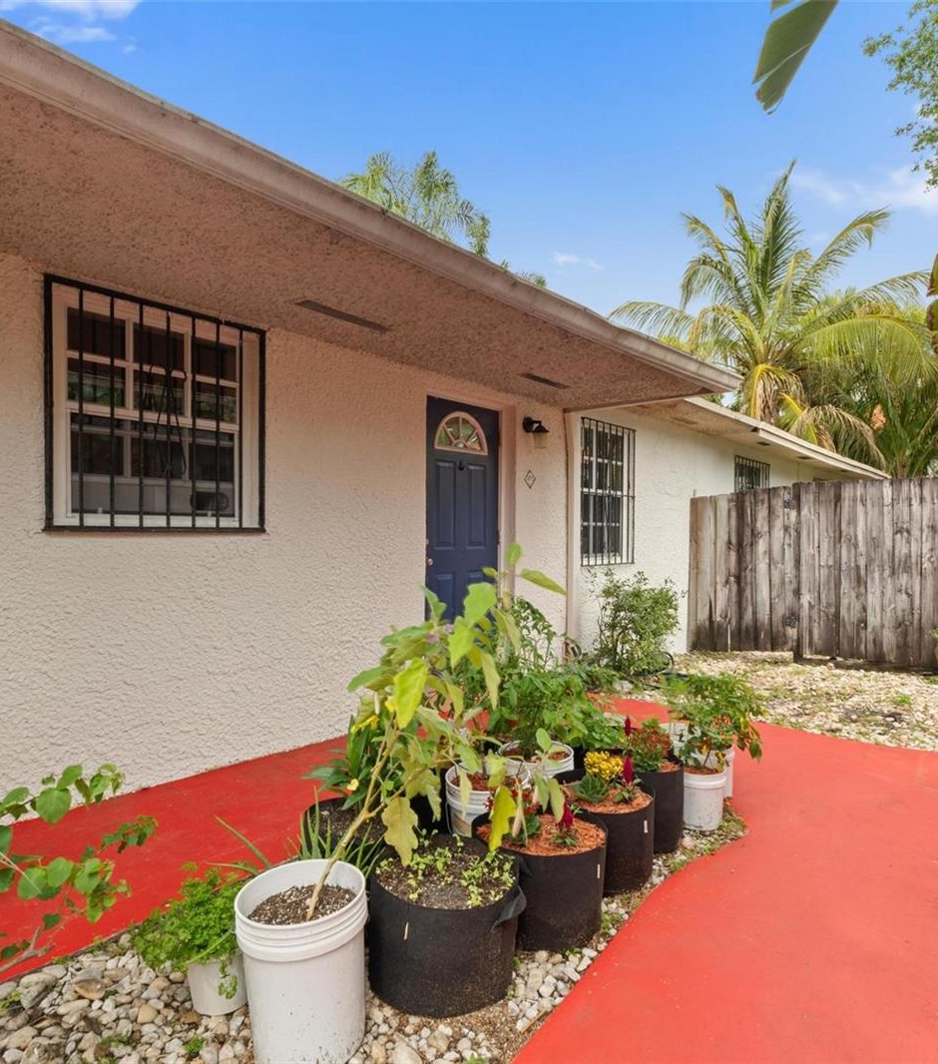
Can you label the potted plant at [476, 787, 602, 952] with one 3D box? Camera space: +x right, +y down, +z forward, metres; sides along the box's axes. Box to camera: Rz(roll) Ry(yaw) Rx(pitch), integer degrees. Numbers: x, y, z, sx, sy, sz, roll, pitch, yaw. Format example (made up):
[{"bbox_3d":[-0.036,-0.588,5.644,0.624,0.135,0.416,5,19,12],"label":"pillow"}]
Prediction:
[{"bbox_3d":[0.235,1.010,2.130,0.420,0.440,0.410,0,0,0],"label":"potted plant"}]

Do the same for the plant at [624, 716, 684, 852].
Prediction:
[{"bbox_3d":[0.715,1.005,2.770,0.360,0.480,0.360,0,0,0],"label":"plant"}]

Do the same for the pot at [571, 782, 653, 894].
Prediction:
[{"bbox_3d":[0.487,1.073,2.400,0.356,0.280,0.356,0,0,41],"label":"pot"}]

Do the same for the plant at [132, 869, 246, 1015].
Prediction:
[{"bbox_3d":[-0.740,1.070,1.770,0.310,0.310,0.290,0,0,0],"label":"plant"}]

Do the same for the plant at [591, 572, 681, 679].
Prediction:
[{"bbox_3d":[1.482,0.838,5.920,0.720,0.950,0.820,0,0,41],"label":"plant"}]

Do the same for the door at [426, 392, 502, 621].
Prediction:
[{"bbox_3d":[-0.078,0.087,4.813,0.050,2.030,0.900,0,0,41],"label":"door"}]

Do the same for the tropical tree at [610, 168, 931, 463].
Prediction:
[{"bbox_3d":[7.006,-3.413,15.500,6.800,9.900,6.800,0,0,41],"label":"tropical tree"}]

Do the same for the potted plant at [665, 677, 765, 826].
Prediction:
[{"bbox_3d":[1.060,0.923,2.870,0.390,0.630,0.390,0,0,41],"label":"potted plant"}]

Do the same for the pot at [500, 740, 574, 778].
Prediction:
[{"bbox_3d":[0.277,1.080,2.720,0.310,0.360,0.310,0,0,0],"label":"pot"}]

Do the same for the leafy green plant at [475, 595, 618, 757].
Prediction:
[{"bbox_3d":[0.335,0.610,2.820,0.600,0.670,0.550,0,0,0],"label":"leafy green plant"}]

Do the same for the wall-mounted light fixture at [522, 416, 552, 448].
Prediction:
[{"bbox_3d":[0.533,-0.759,5.115,0.200,0.250,0.135,0,0,41],"label":"wall-mounted light fixture"}]

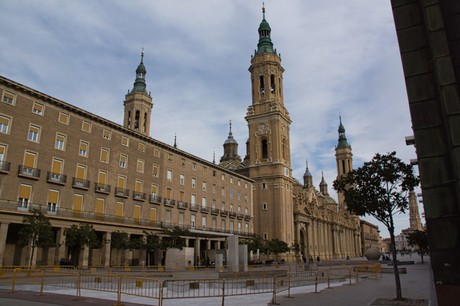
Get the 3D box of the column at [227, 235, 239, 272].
[{"bbox_3d":[0.353,10.717,36.873,1.000,3.700,0.820,-9,-19,29],"label":"column"}]

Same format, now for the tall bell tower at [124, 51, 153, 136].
[{"bbox_3d":[-38.612,-3.572,141.210,11.700,90.600,11.700,-9,-19,29],"label":"tall bell tower"}]

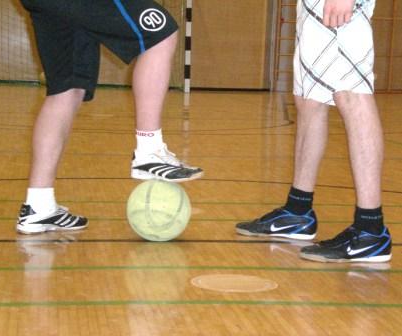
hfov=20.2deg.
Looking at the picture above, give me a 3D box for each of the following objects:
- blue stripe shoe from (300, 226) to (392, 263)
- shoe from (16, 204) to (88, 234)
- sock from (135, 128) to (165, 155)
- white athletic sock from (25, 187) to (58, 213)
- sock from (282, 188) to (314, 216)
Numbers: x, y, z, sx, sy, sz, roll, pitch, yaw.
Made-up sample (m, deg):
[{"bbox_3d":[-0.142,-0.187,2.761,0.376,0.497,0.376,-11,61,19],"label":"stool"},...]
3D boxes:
[{"bbox_3d":[0.472,0.244,3.630,0.288,0.102,0.104,1,6,-7],"label":"blue stripe shoe"},{"bbox_3d":[-0.529,0.176,4.028,0.272,0.100,0.103,-2,7,-26],"label":"shoe"},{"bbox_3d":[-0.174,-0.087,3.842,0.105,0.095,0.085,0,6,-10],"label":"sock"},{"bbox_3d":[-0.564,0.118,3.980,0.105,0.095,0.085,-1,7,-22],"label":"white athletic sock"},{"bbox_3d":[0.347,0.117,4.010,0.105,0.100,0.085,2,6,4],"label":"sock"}]

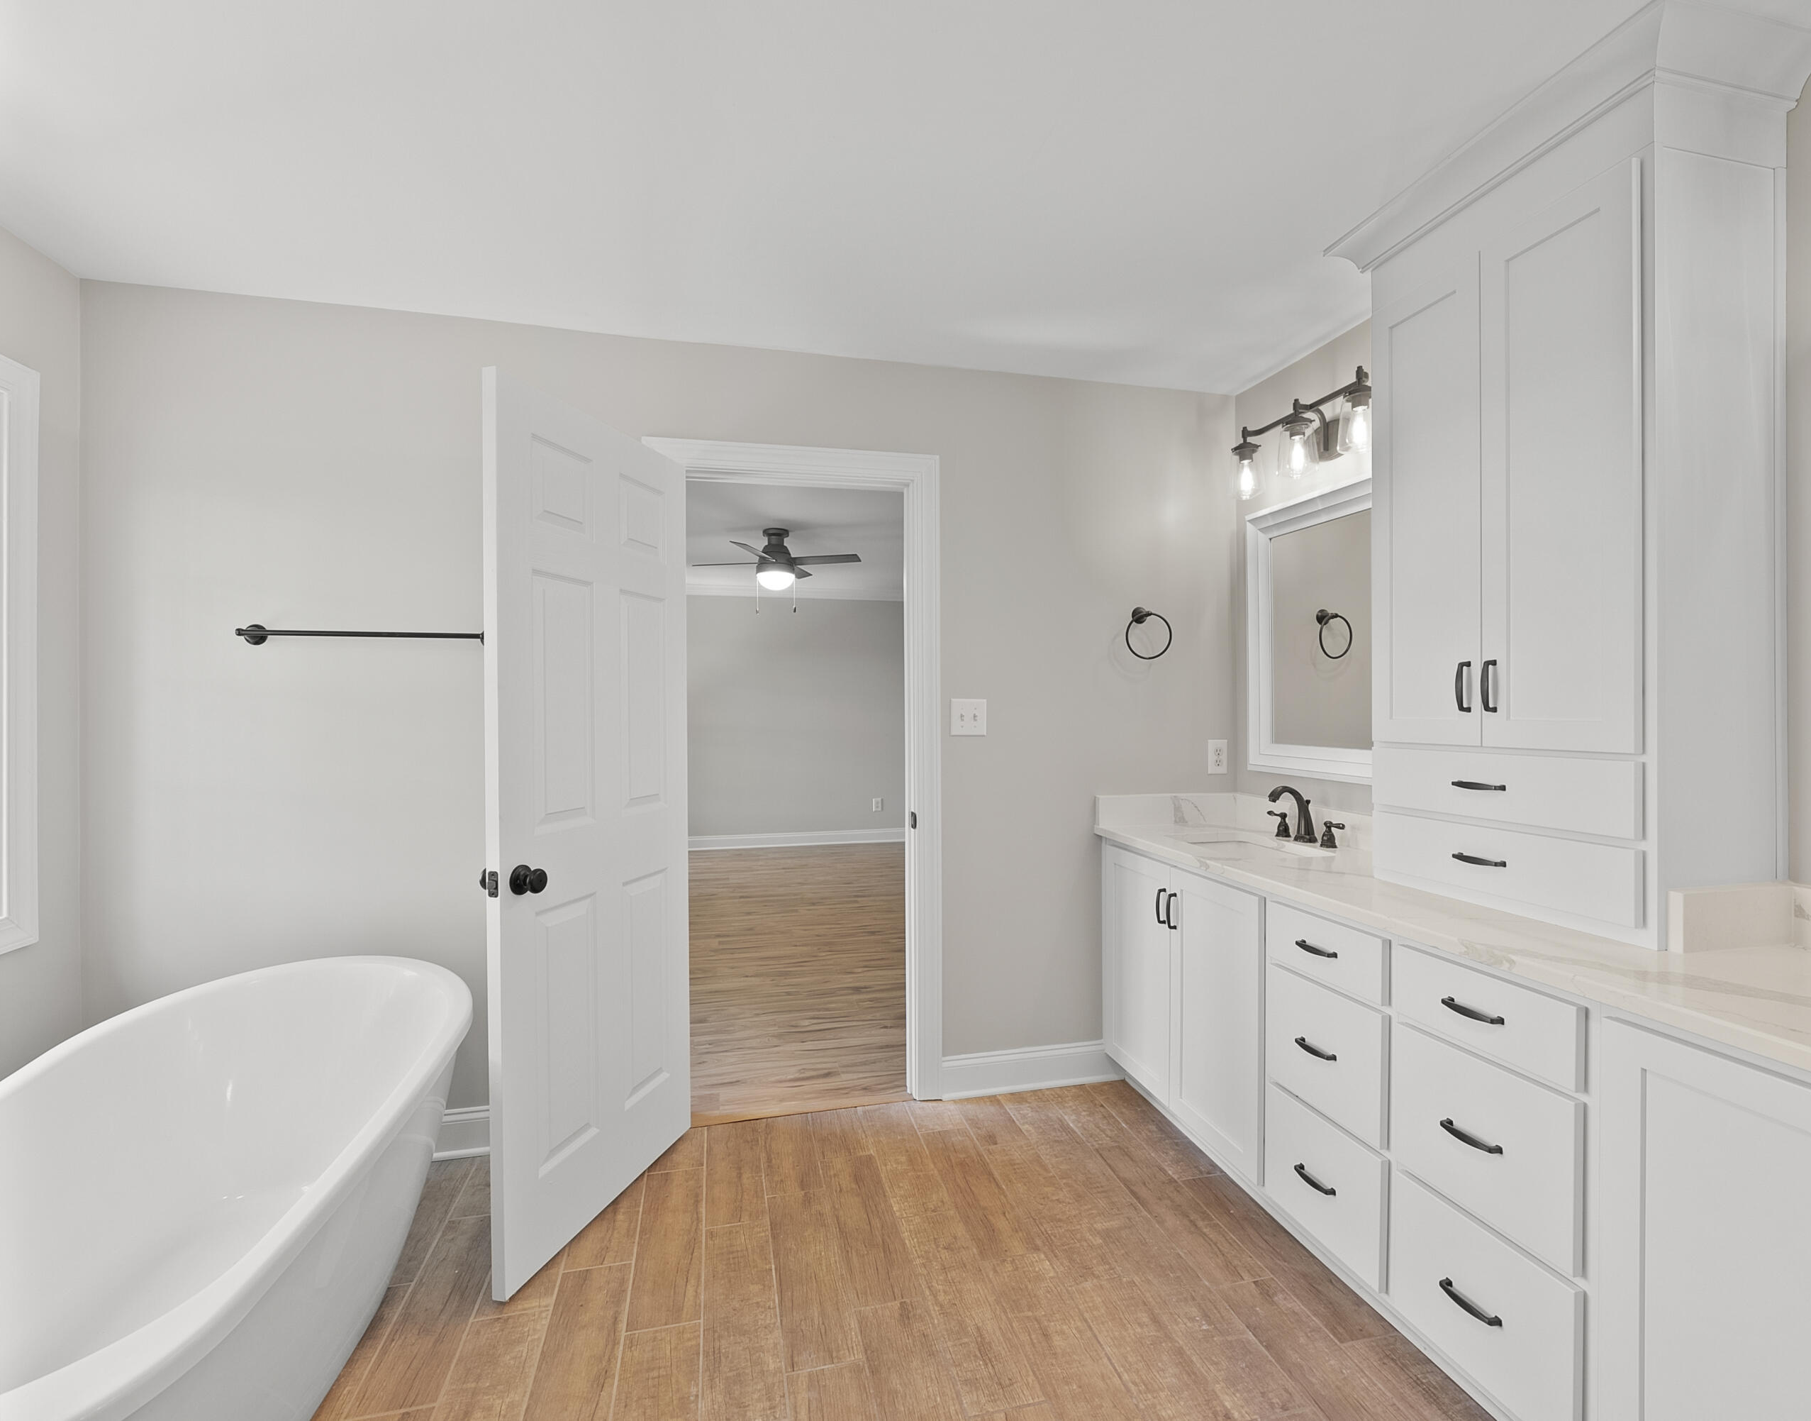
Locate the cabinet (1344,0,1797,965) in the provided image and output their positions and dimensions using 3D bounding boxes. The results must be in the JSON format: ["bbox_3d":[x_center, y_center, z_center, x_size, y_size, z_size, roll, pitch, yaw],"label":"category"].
[{"bbox_3d":[1.331,-0.372,1.734,0.346,1.556,0.693,0,0,-13],"label":"cabinet"}]

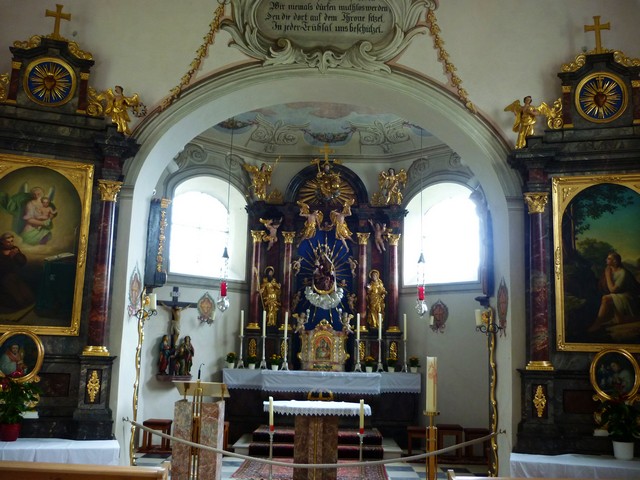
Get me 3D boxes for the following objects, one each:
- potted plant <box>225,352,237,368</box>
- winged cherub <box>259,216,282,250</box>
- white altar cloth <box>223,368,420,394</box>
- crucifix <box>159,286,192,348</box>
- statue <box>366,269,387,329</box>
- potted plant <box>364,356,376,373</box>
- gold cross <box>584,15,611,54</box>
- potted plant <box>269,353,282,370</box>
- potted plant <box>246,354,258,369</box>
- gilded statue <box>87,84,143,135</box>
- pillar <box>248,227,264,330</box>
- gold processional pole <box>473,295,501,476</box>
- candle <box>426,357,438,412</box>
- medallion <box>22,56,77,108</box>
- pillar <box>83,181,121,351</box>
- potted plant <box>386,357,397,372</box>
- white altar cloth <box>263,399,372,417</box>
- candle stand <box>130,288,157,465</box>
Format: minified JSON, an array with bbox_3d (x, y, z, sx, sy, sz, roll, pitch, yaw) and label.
[{"bbox_3d":[-1.489,2.005,10.152,0.190,0.260,0.190,2,-9,0],"label":"potted plant"},{"bbox_3d":[-0.889,-0.112,10.854,0.400,0.586,0.250,2,-9,0],"label":"winged cherub"},{"bbox_3d":[0.024,2.298,9.909,3.150,0.300,0.850,2,-9,0],"label":"white altar cloth"},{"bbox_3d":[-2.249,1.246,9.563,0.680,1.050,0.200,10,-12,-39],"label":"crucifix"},{"bbox_3d":[0.984,1.023,10.620,0.335,1.032,0.300,2,-9,0],"label":"statue"},{"bbox_3d":[0.840,2.072,10.153,0.190,0.260,0.190,2,-9,0],"label":"potted plant"},{"bbox_3d":[2.906,-2.148,6.389,0.265,0.427,0.050,-1,-10,15],"label":"gold cross"},{"bbox_3d":[-0.733,2.002,10.061,0.220,0.280,0.220,2,-9,0],"label":"potted plant"},{"bbox_3d":[-1.123,2.020,10.153,0.190,0.258,0.190,2,-9,0],"label":"potted plant"},{"bbox_3d":[-1.898,-1.220,5.736,0.470,0.422,0.220,3,-9,-8],"label":"gilded statue"},{"bbox_3d":[-1.116,0.712,10.720,0.240,1.730,0.240,2,-9,0],"label":"pillar"},{"bbox_3d":[1.738,1.514,6.348,0.270,1.950,0.200,4,-10,-15],"label":"gold processional pole"},{"bbox_3d":[1.201,1.550,6.542,0.110,0.581,0.110,2,-9,0],"label":"candle"},{"bbox_3d":[-2.500,-1.467,5.649,0.460,0.460,0.070,5,-10,-17],"label":"medallion"},{"bbox_3d":[-1.958,0.251,5.515,0.260,1.567,0.260,4,-9,-12],"label":"pillar"},{"bbox_3d":[1.189,2.062,10.111,0.190,0.250,0.190,2,-9,0],"label":"potted plant"},{"bbox_3d":[-0.027,1.824,6.643,1.180,0.120,0.570,2,-9,0],"label":"white altar cloth"},{"bbox_3d":[-1.977,1.662,6.661,0.250,2.262,0.220,2,-9,0],"label":"candle stand"}]

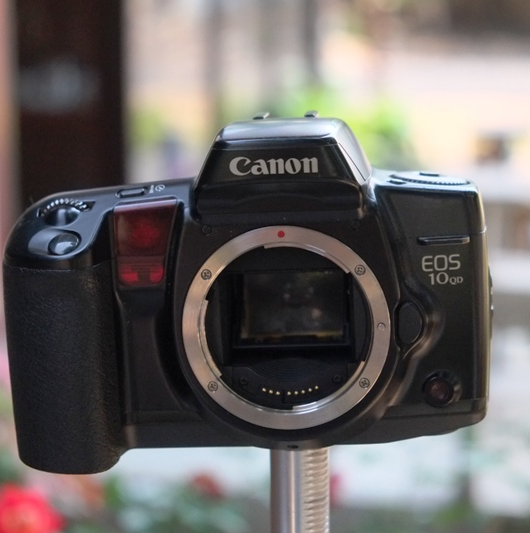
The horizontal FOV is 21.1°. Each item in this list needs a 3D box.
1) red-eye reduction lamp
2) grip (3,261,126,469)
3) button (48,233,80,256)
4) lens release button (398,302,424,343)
[{"bbox_3d":[-0.037,-0.007,0.449,0.021,0.027,0.008,-2,10,6],"label":"red-eye reduction lamp"},{"bbox_3d":[-0.063,0.031,0.458,0.036,0.066,0.040,-2,10,6],"label":"grip"},{"bbox_3d":[-0.062,-0.006,0.440,0.010,0.003,0.010,-10,42,7],"label":"button"},{"bbox_3d":[0.046,0.018,0.446,0.008,0.013,0.004,-2,10,6],"label":"lens release button"}]

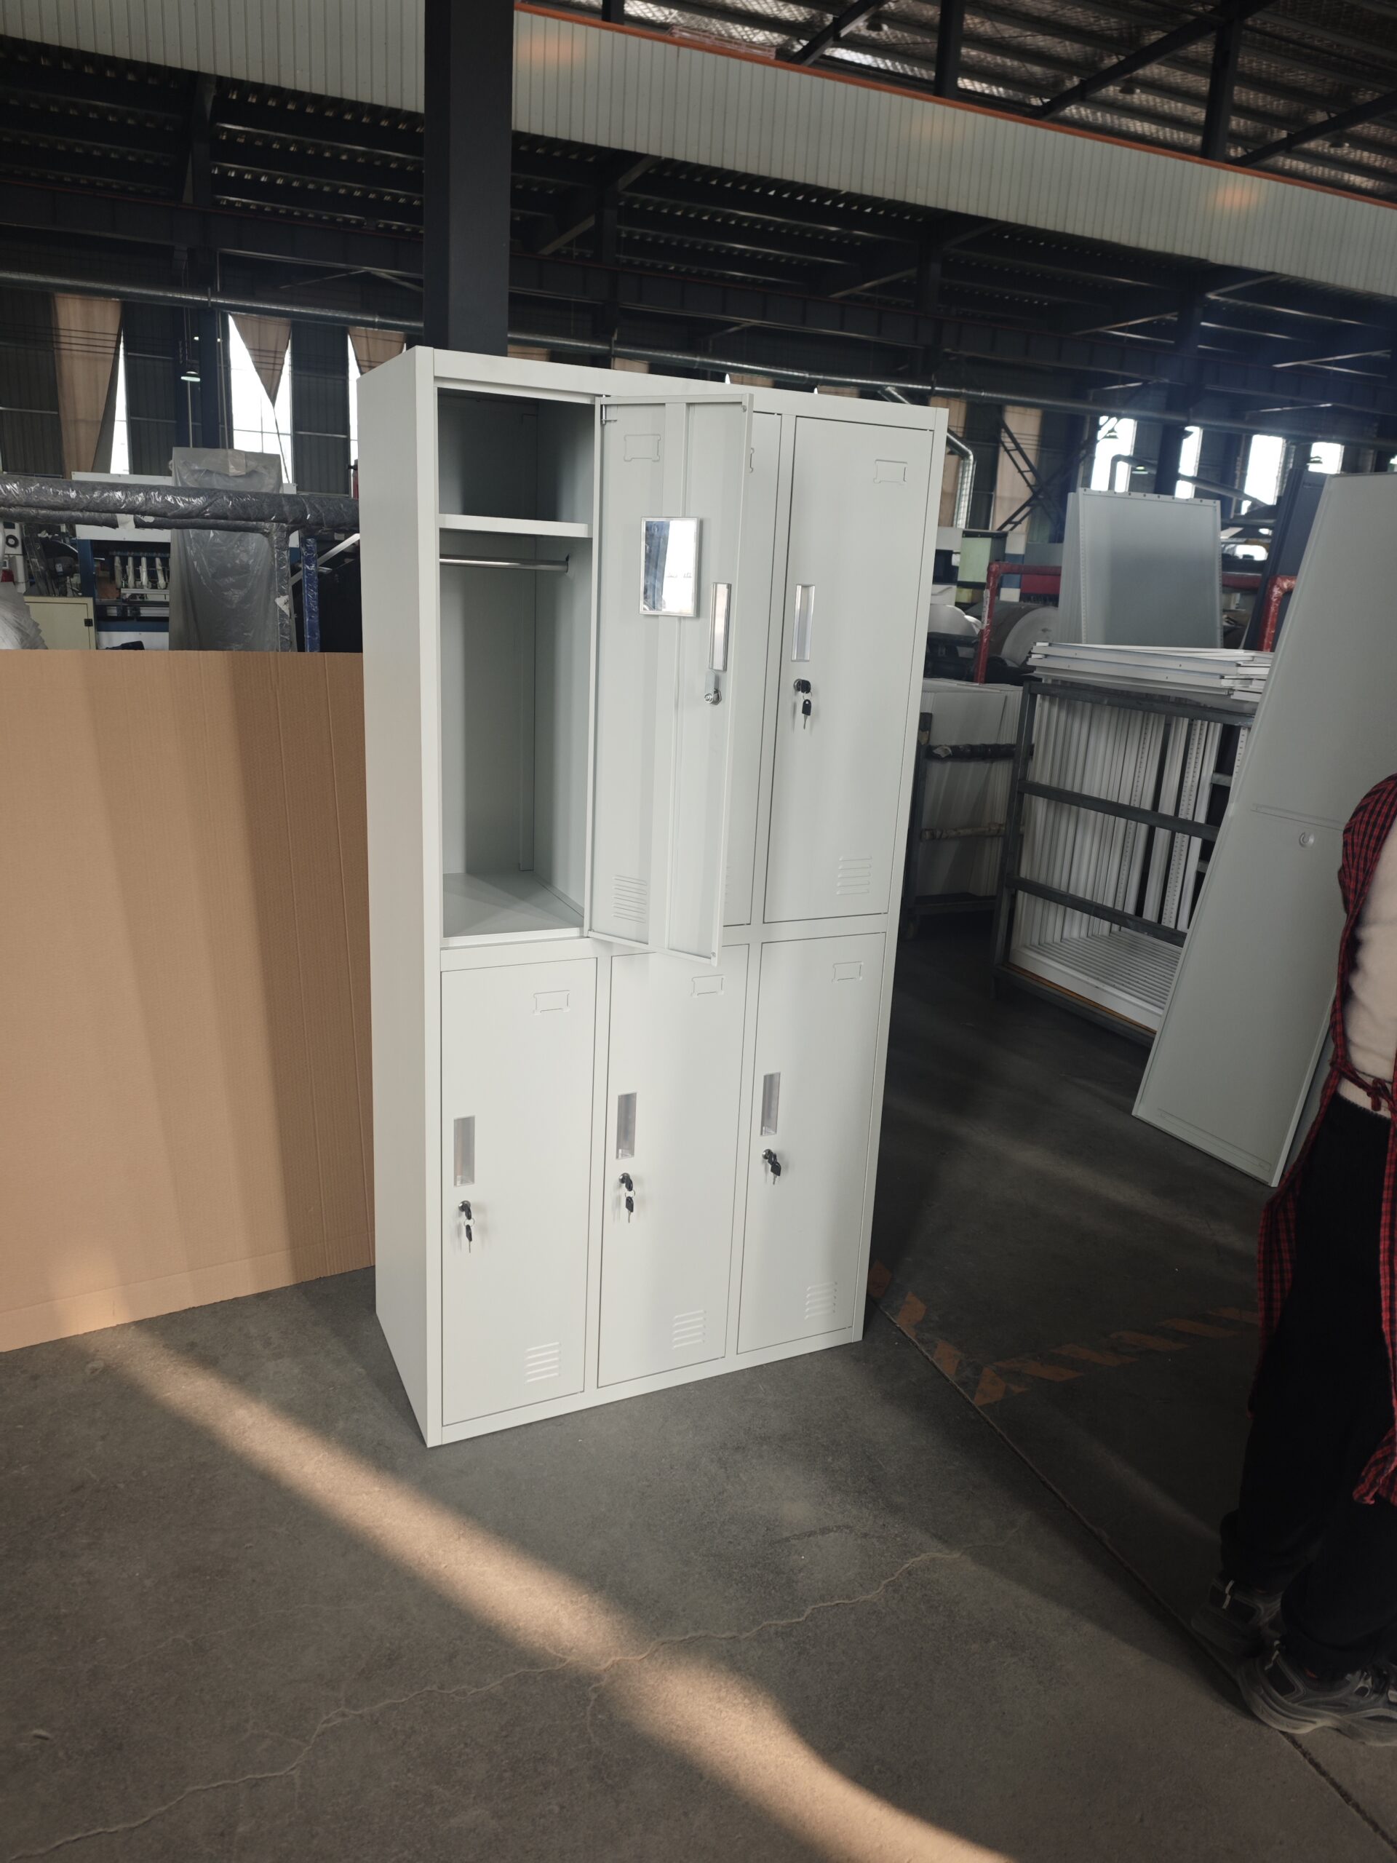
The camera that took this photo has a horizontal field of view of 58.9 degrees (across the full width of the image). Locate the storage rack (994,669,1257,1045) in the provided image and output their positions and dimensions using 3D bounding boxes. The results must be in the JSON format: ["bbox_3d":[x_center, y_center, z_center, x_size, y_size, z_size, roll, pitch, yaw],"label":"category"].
[{"bbox_3d":[1.950,-0.185,4.343,1.050,1.223,1.373,-5,18,-27],"label":"storage rack"}]

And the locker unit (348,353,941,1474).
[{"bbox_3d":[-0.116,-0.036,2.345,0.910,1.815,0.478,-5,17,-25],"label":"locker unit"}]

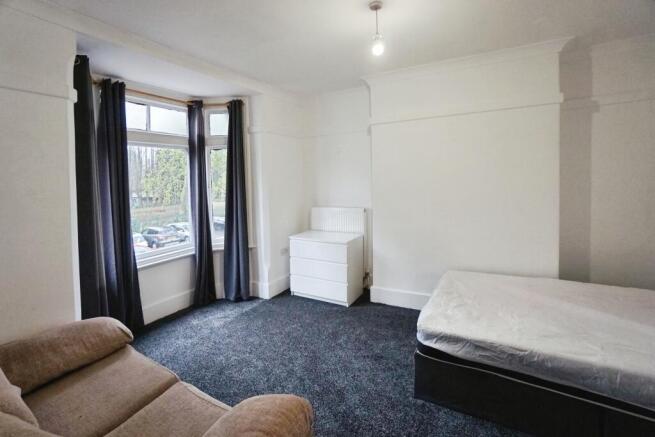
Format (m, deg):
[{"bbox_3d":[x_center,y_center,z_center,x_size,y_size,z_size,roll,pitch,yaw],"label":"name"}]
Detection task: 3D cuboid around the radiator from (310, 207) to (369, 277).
[{"bbox_3d":[0.163,0.280,3.905,0.819,0.873,0.100,2,5,30],"label":"radiator"}]

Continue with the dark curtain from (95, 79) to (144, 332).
[{"bbox_3d":[-2.033,-0.083,2.669,0.180,2.441,0.300,2,5,31],"label":"dark curtain"}]

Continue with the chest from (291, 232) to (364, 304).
[{"bbox_3d":[-0.007,0.632,3.643,0.831,0.795,0.507,2,5,29],"label":"chest"}]

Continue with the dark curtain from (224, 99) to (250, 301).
[{"bbox_3d":[-1.148,-0.205,3.462,0.270,2.529,0.160,-2,5,-17],"label":"dark curtain"}]

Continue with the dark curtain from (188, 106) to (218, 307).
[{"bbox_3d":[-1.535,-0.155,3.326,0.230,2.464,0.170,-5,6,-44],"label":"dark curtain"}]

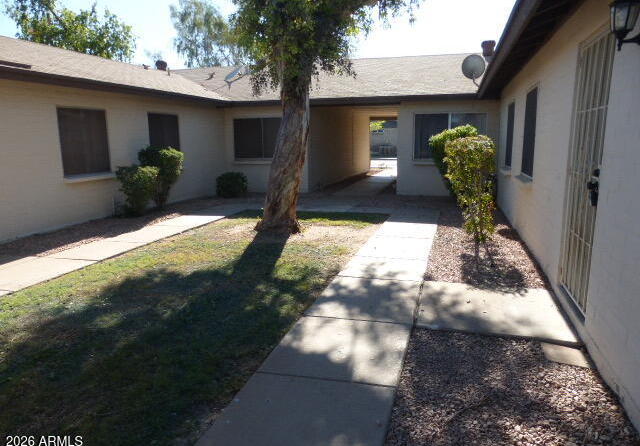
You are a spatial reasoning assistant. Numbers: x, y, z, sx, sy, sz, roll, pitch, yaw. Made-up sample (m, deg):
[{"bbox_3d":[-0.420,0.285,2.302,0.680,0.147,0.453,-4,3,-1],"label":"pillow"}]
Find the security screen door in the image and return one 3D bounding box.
[{"bbox_3d":[2.124,-0.381,3.728,0.060,2.070,0.930,2,11,16],"label":"security screen door"}]

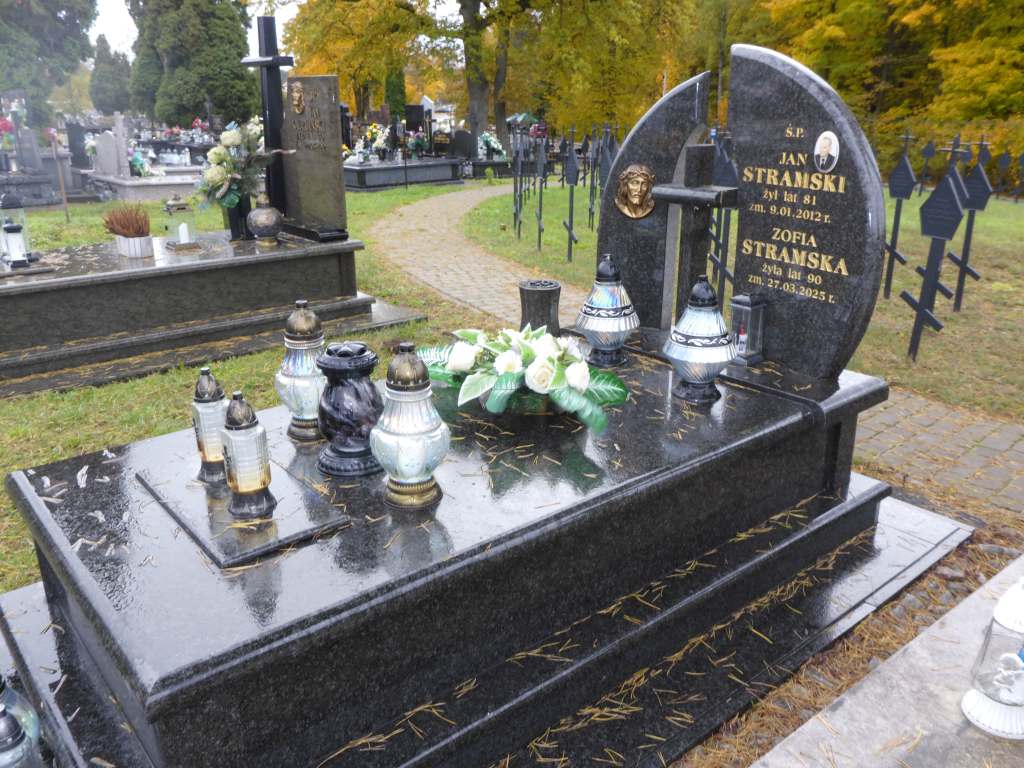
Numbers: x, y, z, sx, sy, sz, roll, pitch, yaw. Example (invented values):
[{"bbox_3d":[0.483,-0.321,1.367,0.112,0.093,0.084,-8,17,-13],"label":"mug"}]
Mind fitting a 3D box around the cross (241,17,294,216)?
[{"bbox_3d":[-1.558,-1.677,5.304,0.120,1.224,0.480,-15,25,-37],"label":"cross"}]

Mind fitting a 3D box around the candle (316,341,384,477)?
[{"bbox_3d":[-0.361,0.047,1.841,0.150,0.274,0.150,0,20,0],"label":"candle"}]

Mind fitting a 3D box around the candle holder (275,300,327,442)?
[{"bbox_3d":[-0.500,-0.030,1.961,0.134,0.338,0.134,-15,25,-37],"label":"candle holder"}]

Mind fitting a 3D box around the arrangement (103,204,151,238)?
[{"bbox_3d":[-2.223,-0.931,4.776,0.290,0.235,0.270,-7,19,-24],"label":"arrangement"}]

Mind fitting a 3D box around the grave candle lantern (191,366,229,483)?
[{"bbox_3d":[-0.677,0.091,1.859,0.077,0.260,0.077,-6,18,-20],"label":"grave candle lantern"}]

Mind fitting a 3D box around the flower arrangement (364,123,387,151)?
[{"bbox_3d":[-2.340,-4.270,14.300,0.410,0.480,0.380,-2,20,-6],"label":"flower arrangement"}]

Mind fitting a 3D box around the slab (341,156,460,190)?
[{"bbox_3d":[-1.816,-3.361,13.199,2.000,0.430,1.050,-13,22,-38],"label":"slab"}]

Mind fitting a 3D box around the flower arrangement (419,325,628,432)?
[{"bbox_3d":[0.051,-0.043,2.234,0.528,0.188,0.352,7,20,17],"label":"flower arrangement"}]

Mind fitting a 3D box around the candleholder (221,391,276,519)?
[{"bbox_3d":[-0.519,0.129,1.598,0.094,0.240,0.094,-15,25,-37],"label":"candleholder"}]

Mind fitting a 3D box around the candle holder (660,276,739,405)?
[{"bbox_3d":[0.523,-0.131,2.274,0.202,0.335,0.202,0,20,0],"label":"candle holder"}]

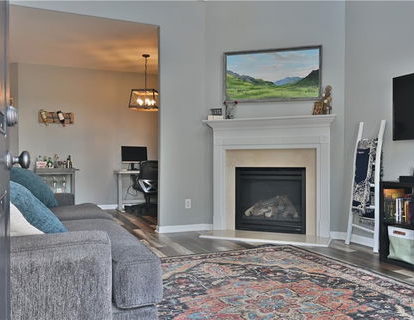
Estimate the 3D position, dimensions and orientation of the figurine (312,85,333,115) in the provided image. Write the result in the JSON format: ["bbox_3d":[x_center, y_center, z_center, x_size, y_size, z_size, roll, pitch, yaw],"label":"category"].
[{"bbox_3d":[1.398,-0.714,4.520,0.230,0.370,0.140,0,0,12],"label":"figurine"}]

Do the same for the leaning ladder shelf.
[{"bbox_3d":[1.810,0.275,4.195,0.200,1.410,0.450,0,0,-26],"label":"leaning ladder shelf"}]

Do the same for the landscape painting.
[{"bbox_3d":[0.823,-1.092,4.820,1.274,0.673,0.040,0,0,21],"label":"landscape painting"}]

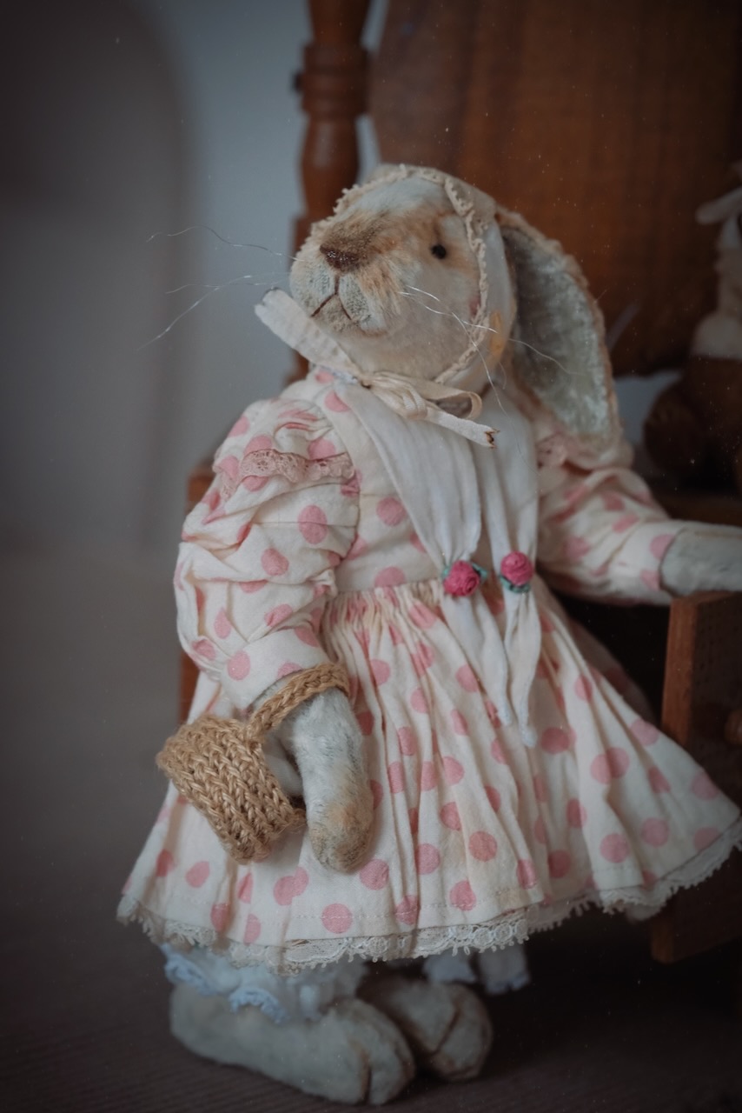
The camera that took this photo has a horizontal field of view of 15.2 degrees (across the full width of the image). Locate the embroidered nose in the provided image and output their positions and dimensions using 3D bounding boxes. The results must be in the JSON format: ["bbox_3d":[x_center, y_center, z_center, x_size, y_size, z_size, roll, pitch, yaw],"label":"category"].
[{"bbox_3d":[-0.010,-0.097,0.902,0.013,0.009,0.005,10,-2,34],"label":"embroidered nose"}]

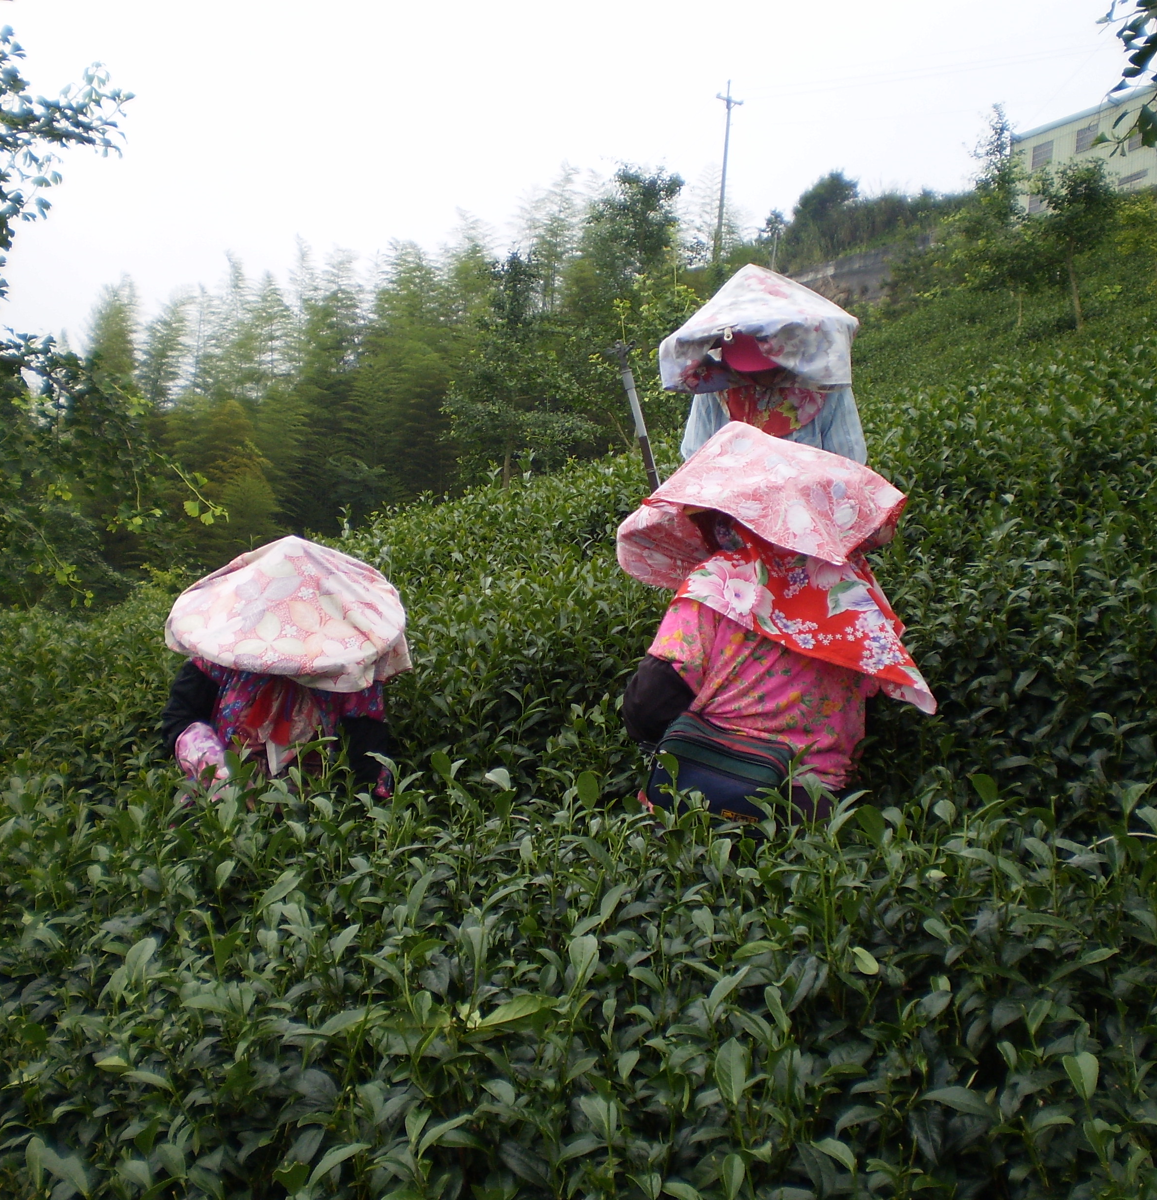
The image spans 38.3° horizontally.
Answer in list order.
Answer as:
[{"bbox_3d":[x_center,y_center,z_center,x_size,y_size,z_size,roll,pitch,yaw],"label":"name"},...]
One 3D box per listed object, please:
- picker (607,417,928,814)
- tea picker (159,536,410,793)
[{"bbox_3d":[0.298,0.411,3.017,0.540,1.430,0.550,1,2,-37],"label":"picker"},{"bbox_3d":[-0.628,0.578,3.417,0.540,1.400,0.520,2,1,-3],"label":"tea picker"}]

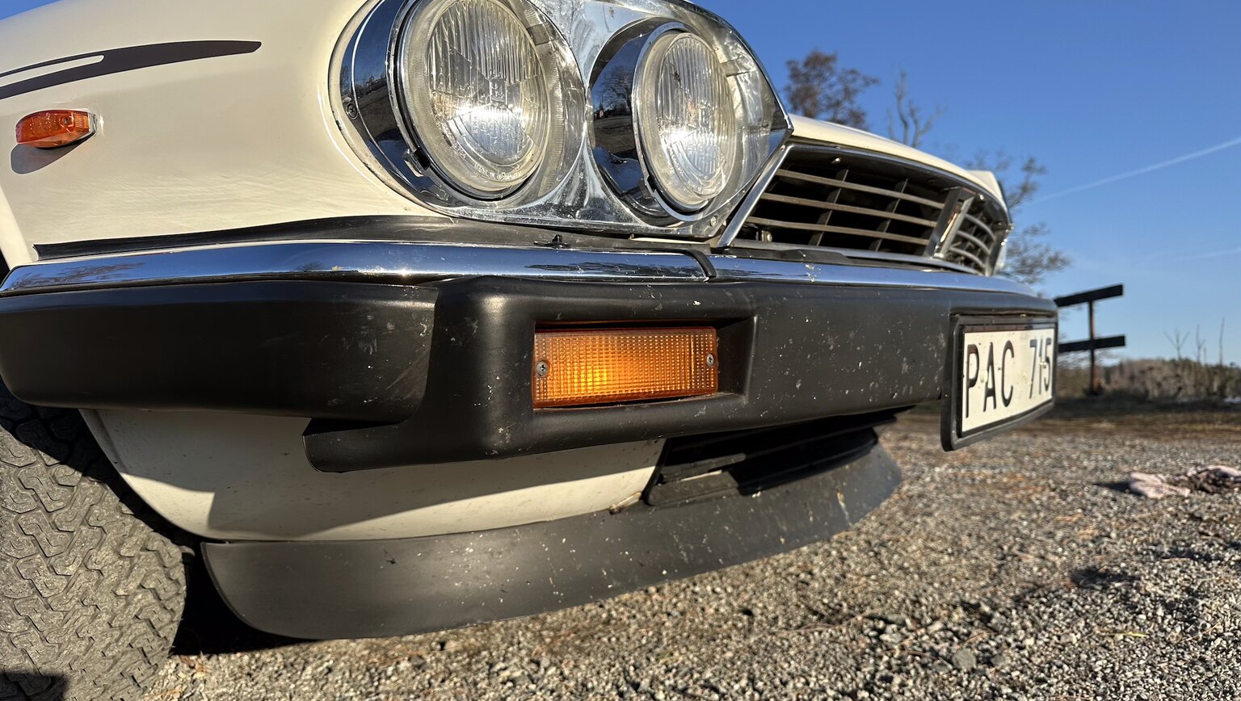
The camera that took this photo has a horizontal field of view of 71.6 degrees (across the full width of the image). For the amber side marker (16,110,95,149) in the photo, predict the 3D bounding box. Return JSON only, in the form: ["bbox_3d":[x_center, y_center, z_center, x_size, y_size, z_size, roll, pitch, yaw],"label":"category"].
[{"bbox_3d":[-0.482,-0.190,0.735,0.090,0.030,0.024,0,1,31],"label":"amber side marker"}]

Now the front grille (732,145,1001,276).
[{"bbox_3d":[0.430,-0.166,1.150,0.100,0.105,1.000,0,2,36],"label":"front grille"}]

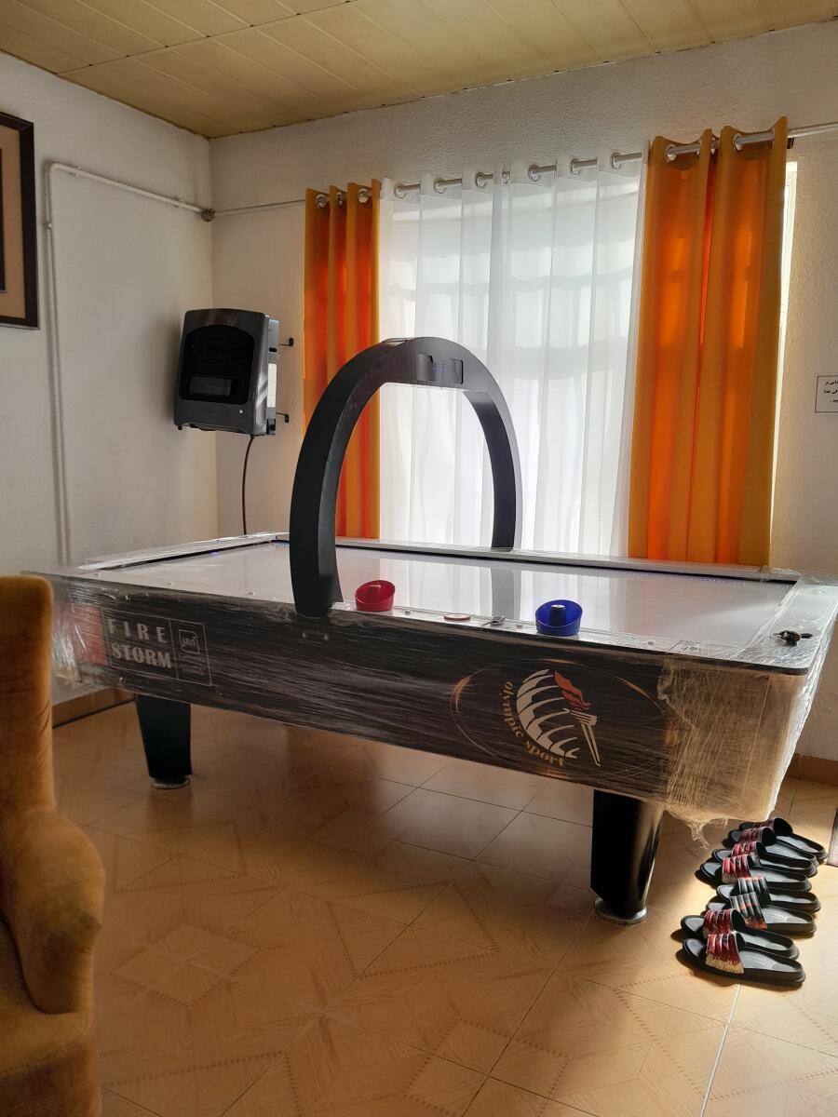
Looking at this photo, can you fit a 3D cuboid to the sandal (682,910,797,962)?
[{"bbox_3d":[0.813,0.946,2.213,0.280,0.082,0.103,4,9,21],"label":"sandal"}]

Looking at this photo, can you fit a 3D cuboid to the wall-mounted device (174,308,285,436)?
[{"bbox_3d":[-0.908,-0.875,4.120,0.432,0.535,0.200,8,10,18],"label":"wall-mounted device"}]

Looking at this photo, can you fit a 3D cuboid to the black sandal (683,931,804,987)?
[{"bbox_3d":[0.789,0.959,2.119,0.280,0.082,0.103,4,9,21],"label":"black sandal"}]

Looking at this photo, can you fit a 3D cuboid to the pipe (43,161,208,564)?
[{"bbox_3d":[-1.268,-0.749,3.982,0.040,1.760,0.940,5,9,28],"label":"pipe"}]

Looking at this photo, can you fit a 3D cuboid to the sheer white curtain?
[{"bbox_3d":[0.327,-0.428,3.625,1.140,2.240,0.120,5,9,28],"label":"sheer white curtain"}]

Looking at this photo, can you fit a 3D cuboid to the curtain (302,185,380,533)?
[{"bbox_3d":[-0.331,-0.505,3.977,0.410,2.260,0.130,5,9,28],"label":"curtain"}]

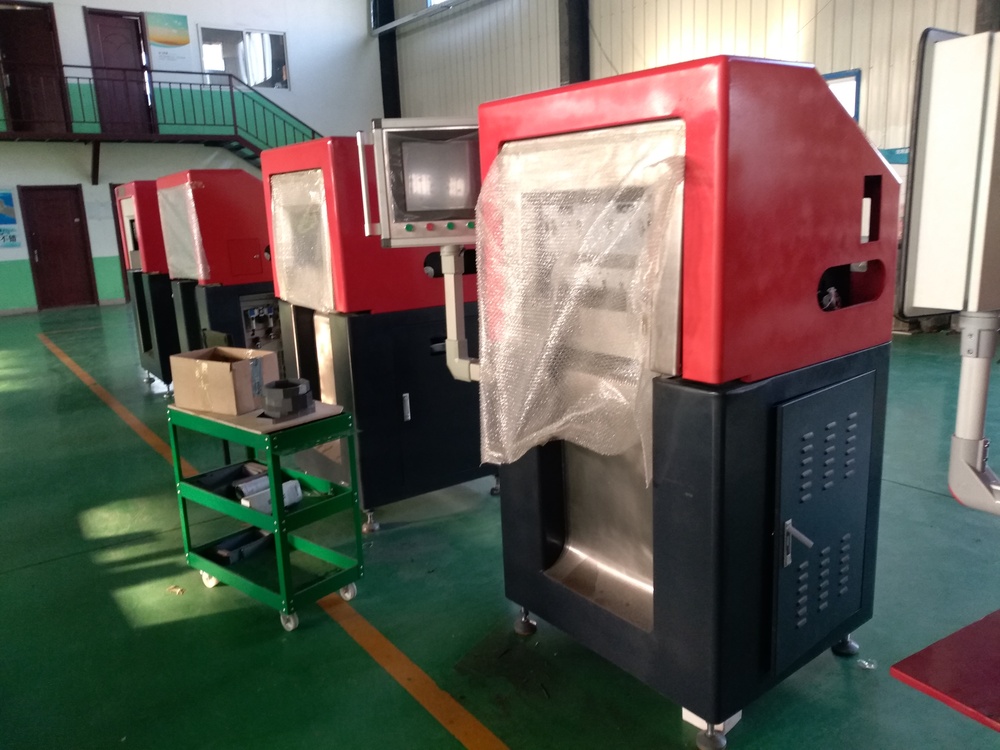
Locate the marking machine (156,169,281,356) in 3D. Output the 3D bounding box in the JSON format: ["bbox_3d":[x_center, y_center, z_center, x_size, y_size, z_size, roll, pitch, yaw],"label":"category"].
[{"bbox_3d":[-1.858,-0.588,5.520,0.833,1.720,0.888,-11,15,-35],"label":"marking machine"}]

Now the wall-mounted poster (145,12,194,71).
[{"bbox_3d":[-5.979,-6.015,13.642,0.703,1.000,0.020,-11,15,-34],"label":"wall-mounted poster"}]

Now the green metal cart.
[{"bbox_3d":[-0.916,0.497,2.933,0.682,0.761,0.337,8,16,38],"label":"green metal cart"}]

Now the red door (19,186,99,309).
[{"bbox_3d":[-7.689,-2.219,13.132,0.955,2.128,0.098,-11,15,-34],"label":"red door"}]

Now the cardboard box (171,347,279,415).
[{"bbox_3d":[-1.064,0.018,2.923,0.346,0.198,0.219,5,15,30],"label":"cardboard box"}]

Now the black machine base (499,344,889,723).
[{"bbox_3d":[0.590,0.343,2.439,0.811,0.904,0.888,-11,16,-35],"label":"black machine base"}]

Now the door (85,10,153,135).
[{"bbox_3d":[-6.666,-5.316,13.276,0.945,2.107,0.098,-11,15,-34],"label":"door"}]

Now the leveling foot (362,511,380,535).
[{"bbox_3d":[-0.583,0.657,3.382,0.080,0.094,0.080,-3,13,1],"label":"leveling foot"}]

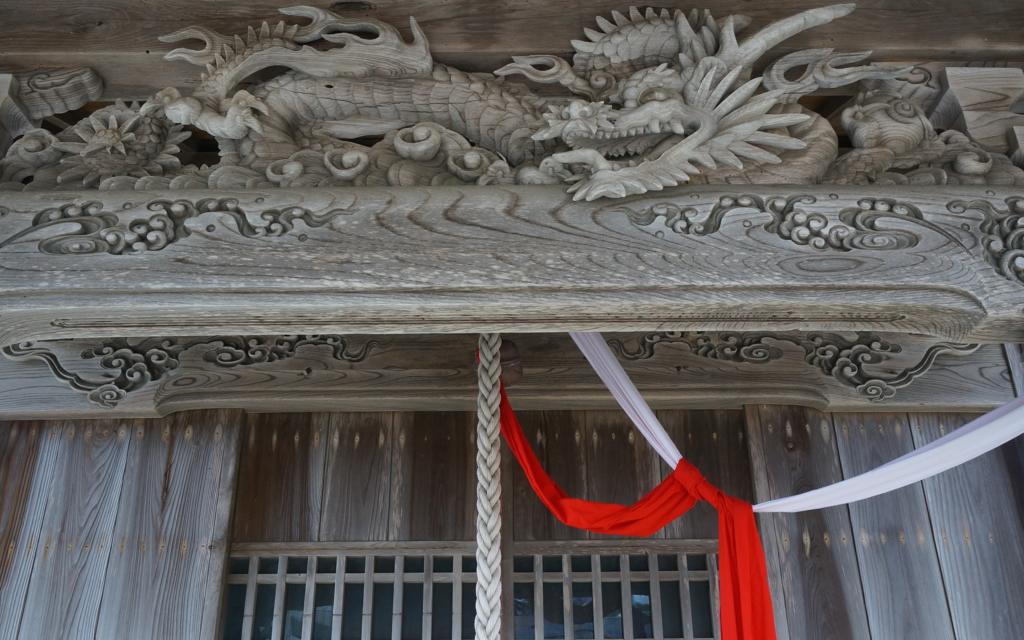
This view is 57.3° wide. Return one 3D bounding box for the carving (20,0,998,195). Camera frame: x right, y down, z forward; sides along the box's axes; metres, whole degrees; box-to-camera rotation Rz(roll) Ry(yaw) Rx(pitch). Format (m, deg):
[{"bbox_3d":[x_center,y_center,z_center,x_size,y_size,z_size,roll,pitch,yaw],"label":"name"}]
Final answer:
[{"bbox_3d":[-0.058,-0.561,2.463,2.560,0.618,0.360,0,-25,0],"label":"carving"}]

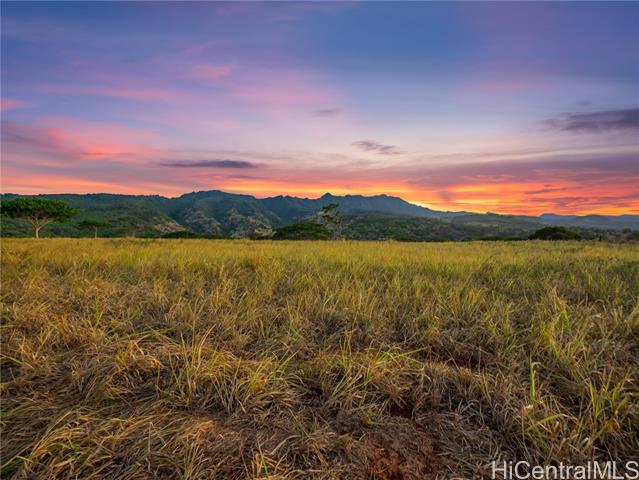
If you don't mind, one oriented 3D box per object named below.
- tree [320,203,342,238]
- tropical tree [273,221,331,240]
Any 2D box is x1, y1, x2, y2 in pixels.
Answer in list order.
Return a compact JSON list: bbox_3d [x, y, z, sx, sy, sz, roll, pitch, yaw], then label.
[{"bbox_3d":[2.740,-4.020,66.000,4.940,8.490,4.600,0,0,0],"label":"tree"},{"bbox_3d":[-4.030,-2.070,68.000,13.030,4.830,11.000,0,0,0],"label":"tropical tree"}]

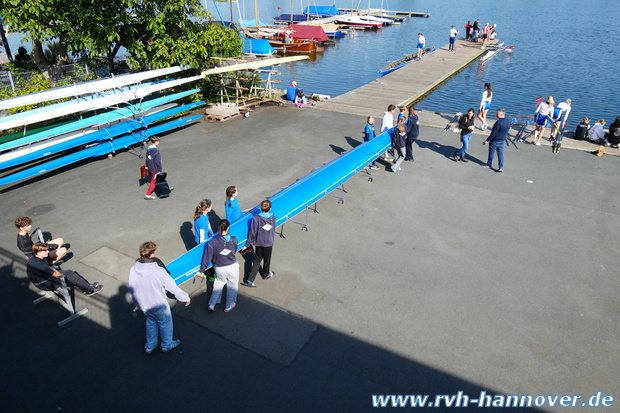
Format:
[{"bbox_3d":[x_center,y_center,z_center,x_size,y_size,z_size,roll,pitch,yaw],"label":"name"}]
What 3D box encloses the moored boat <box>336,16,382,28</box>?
[{"bbox_3d":[6.150,-23.574,59.137,5.700,1.150,2.100,12,28,22],"label":"moored boat"}]

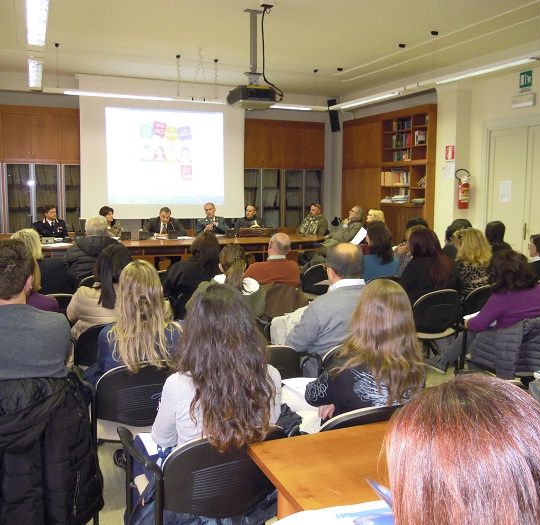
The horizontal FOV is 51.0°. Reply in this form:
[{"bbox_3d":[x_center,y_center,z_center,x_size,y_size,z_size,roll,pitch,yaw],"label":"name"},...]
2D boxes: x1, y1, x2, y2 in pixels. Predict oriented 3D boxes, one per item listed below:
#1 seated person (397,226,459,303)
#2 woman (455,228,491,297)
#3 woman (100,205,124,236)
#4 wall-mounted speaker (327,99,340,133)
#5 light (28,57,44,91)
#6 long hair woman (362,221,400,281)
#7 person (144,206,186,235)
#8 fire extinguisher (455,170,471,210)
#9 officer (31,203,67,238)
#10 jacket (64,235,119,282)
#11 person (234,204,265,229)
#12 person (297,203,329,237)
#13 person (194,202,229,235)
[{"bbox_3d":[1.030,0.350,4.445,0.500,1.252,0.820,-5,9,-34],"label":"seated person"},{"bbox_3d":[1.437,0.320,4.544,0.500,1.227,0.780,-4,8,-33],"label":"woman"},{"bbox_3d":[-2.418,-0.236,8.742,0.500,1.259,0.780,-7,10,-42],"label":"woman"},{"bbox_3d":[1.312,-3.001,11.647,0.160,0.660,0.150,4,22,27],"label":"wall-mounted speaker"},{"bbox_3d":[-2.556,-2.079,6.198,0.150,0.090,1.820,-2,8,-23],"label":"light"},{"bbox_3d":[0.829,0.236,5.138,0.500,1.244,0.780,-4,8,-35],"label":"long hair woman"},{"bbox_3d":[-1.577,-0.223,8.819,0.650,1.250,0.820,-2,8,-17],"label":"person"},{"bbox_3d":[2.749,-1.037,8.043,0.210,0.570,0.180,-2,8,-23],"label":"fire extinguisher"},{"bbox_3d":[-3.191,-0.207,8.414,0.560,1.280,0.780,-4,9,-30],"label":"officer"},{"bbox_3d":[-1.604,0.071,5.139,0.550,0.680,0.420,-3,8,-22],"label":"jacket"},{"bbox_3d":[-0.359,-0.303,9.346,0.500,1.270,0.800,-1,8,-10],"label":"person"},{"bbox_3d":[0.728,-0.410,10.286,0.550,1.283,0.700,5,8,33],"label":"person"},{"bbox_3d":[-0.940,-0.286,9.102,0.540,1.300,0.800,-2,8,-14],"label":"person"}]

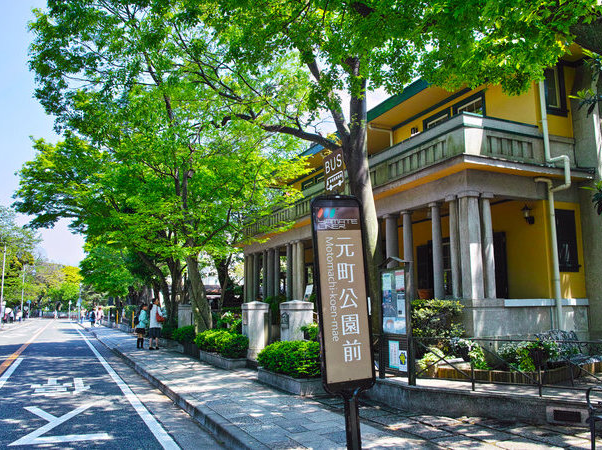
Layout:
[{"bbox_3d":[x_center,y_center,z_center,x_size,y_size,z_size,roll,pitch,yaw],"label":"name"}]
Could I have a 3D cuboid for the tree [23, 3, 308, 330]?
[{"bbox_3d":[-3.880,-1.274,15.368,8.000,10.000,8.300,0,-9,0],"label":"tree"}]

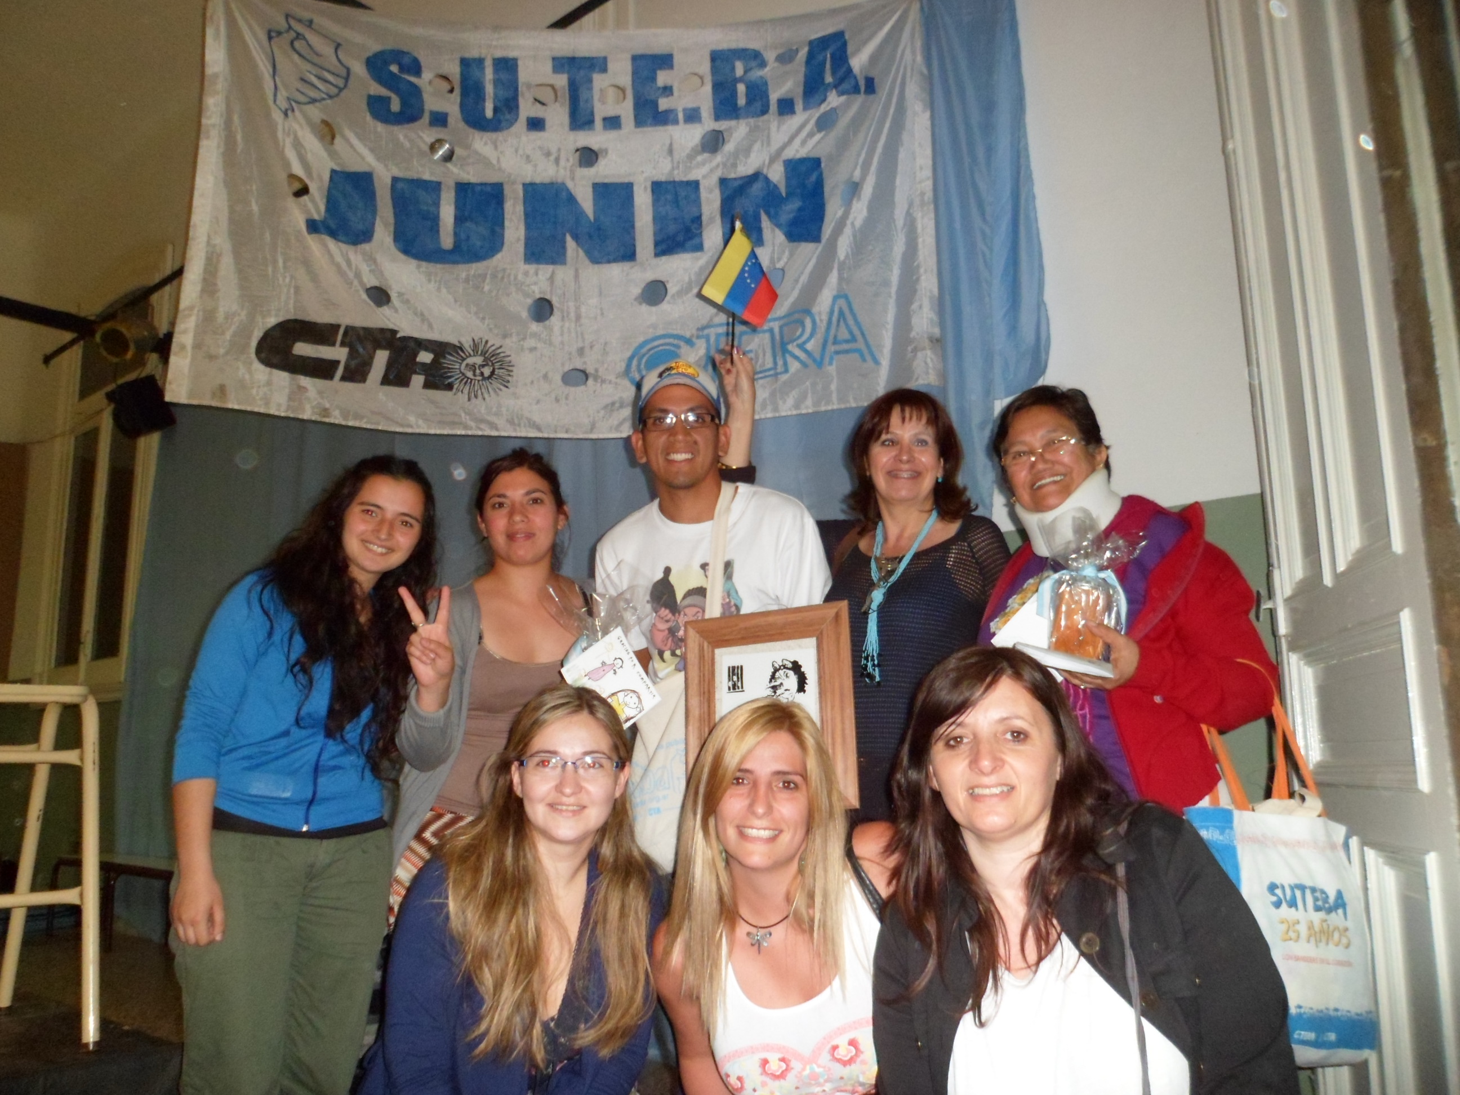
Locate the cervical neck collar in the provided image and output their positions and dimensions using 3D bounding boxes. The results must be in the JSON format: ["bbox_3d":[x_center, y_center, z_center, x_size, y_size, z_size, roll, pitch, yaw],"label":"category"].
[{"bbox_3d":[0.575,-0.056,1.880,0.165,0.115,0.155,-21,-6,14],"label":"cervical neck collar"}]

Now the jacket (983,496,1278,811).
[{"bbox_3d":[0.648,0.192,1.850,0.460,0.530,0.320,-11,-11,16],"label":"jacket"}]

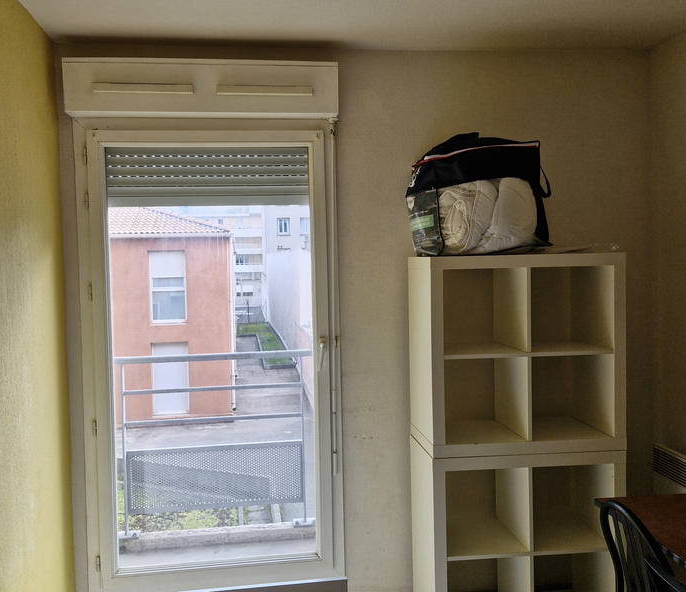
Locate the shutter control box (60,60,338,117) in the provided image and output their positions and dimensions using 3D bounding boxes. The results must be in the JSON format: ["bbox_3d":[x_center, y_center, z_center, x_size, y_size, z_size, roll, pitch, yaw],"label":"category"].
[{"bbox_3d":[-0.590,-0.884,2.262,1.135,0.217,0.110,-1,2,-5],"label":"shutter control box"}]

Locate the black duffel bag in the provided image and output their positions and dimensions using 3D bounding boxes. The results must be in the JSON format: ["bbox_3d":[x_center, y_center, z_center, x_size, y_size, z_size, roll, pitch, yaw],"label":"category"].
[{"bbox_3d":[0.566,-0.403,2.233,0.490,0.480,0.300,-2,2,-15],"label":"black duffel bag"}]

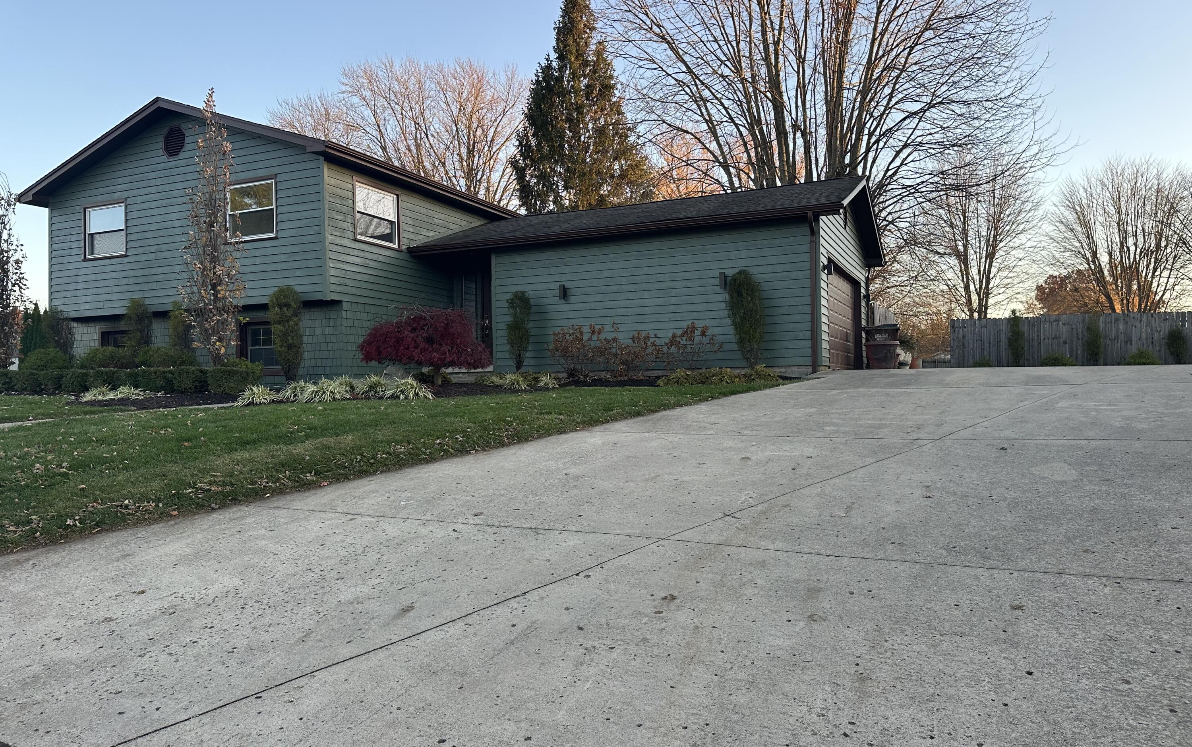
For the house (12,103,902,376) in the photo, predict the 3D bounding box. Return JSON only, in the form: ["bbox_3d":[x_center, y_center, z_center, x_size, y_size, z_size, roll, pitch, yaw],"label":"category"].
[{"bbox_3d":[-2.871,-2.690,20.427,18.200,6.200,11.000,-1,-1,25],"label":"house"}]

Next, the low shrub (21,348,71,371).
[{"bbox_3d":[-12.263,-0.091,18.400,1.000,0.960,0.950,-1,-1,25],"label":"low shrub"}]

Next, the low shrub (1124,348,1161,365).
[{"bbox_3d":[15.093,-0.417,22.800,1.050,0.550,0.950,-1,-1,25],"label":"low shrub"}]

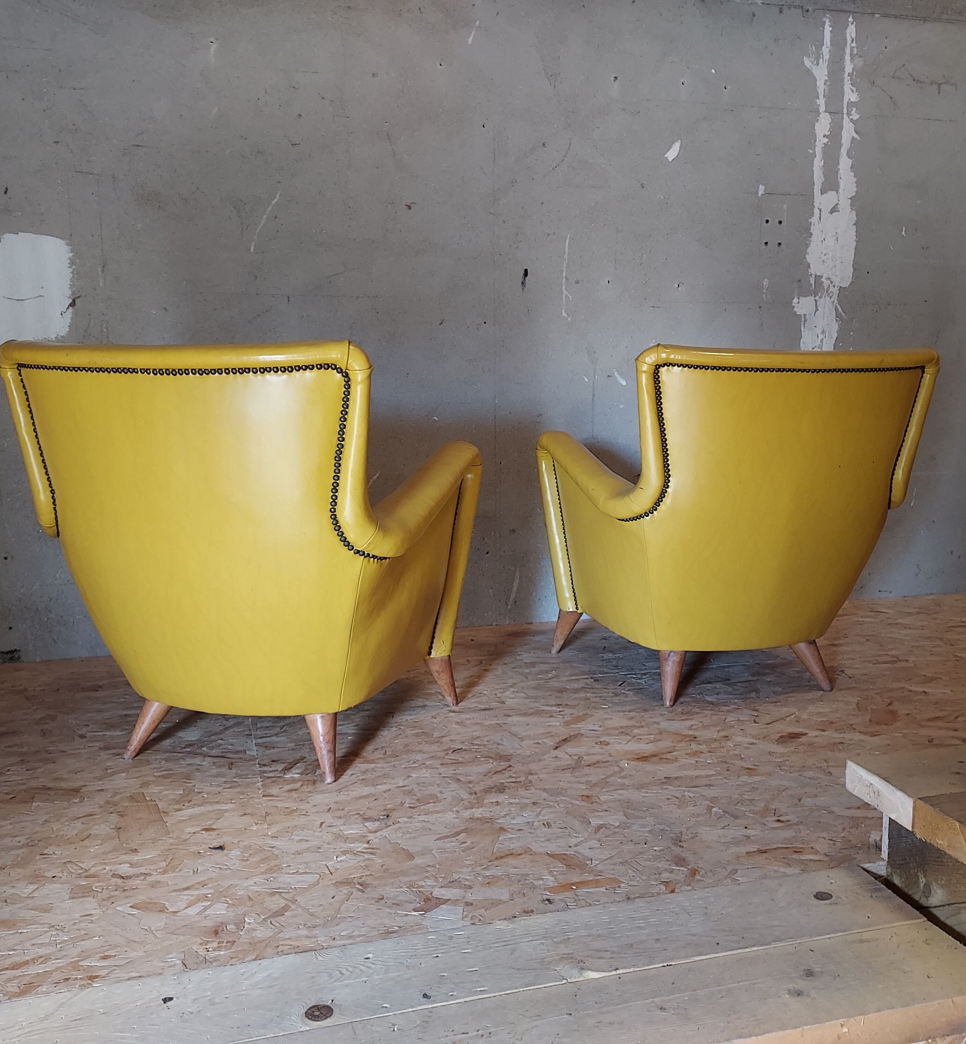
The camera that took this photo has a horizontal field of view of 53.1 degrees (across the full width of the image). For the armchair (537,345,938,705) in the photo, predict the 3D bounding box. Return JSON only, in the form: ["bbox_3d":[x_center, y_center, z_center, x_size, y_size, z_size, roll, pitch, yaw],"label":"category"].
[{"bbox_3d":[0.557,-0.022,2.318,0.708,0.789,0.723,-2,10,-14],"label":"armchair"}]

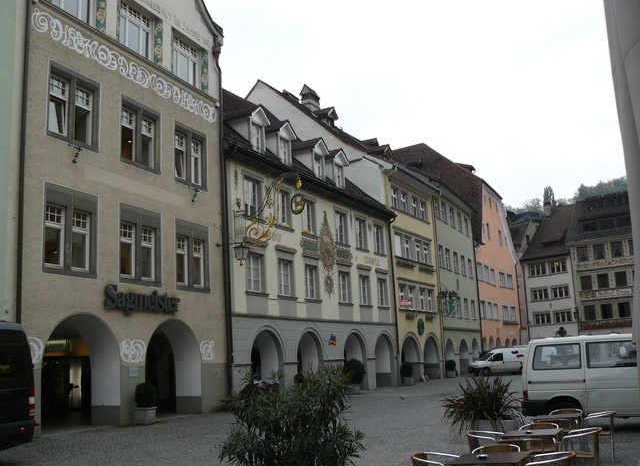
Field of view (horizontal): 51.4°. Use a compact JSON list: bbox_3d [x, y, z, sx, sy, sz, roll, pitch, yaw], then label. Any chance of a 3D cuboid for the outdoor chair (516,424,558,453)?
[{"bbox_3d":[2.924,2.963,8.874,0.540,0.750,0.570,-7,-12,20],"label":"outdoor chair"}]

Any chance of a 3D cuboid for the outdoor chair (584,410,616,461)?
[{"bbox_3d":[4.011,2.967,9.681,0.540,0.730,0.550,-6,-11,18],"label":"outdoor chair"}]

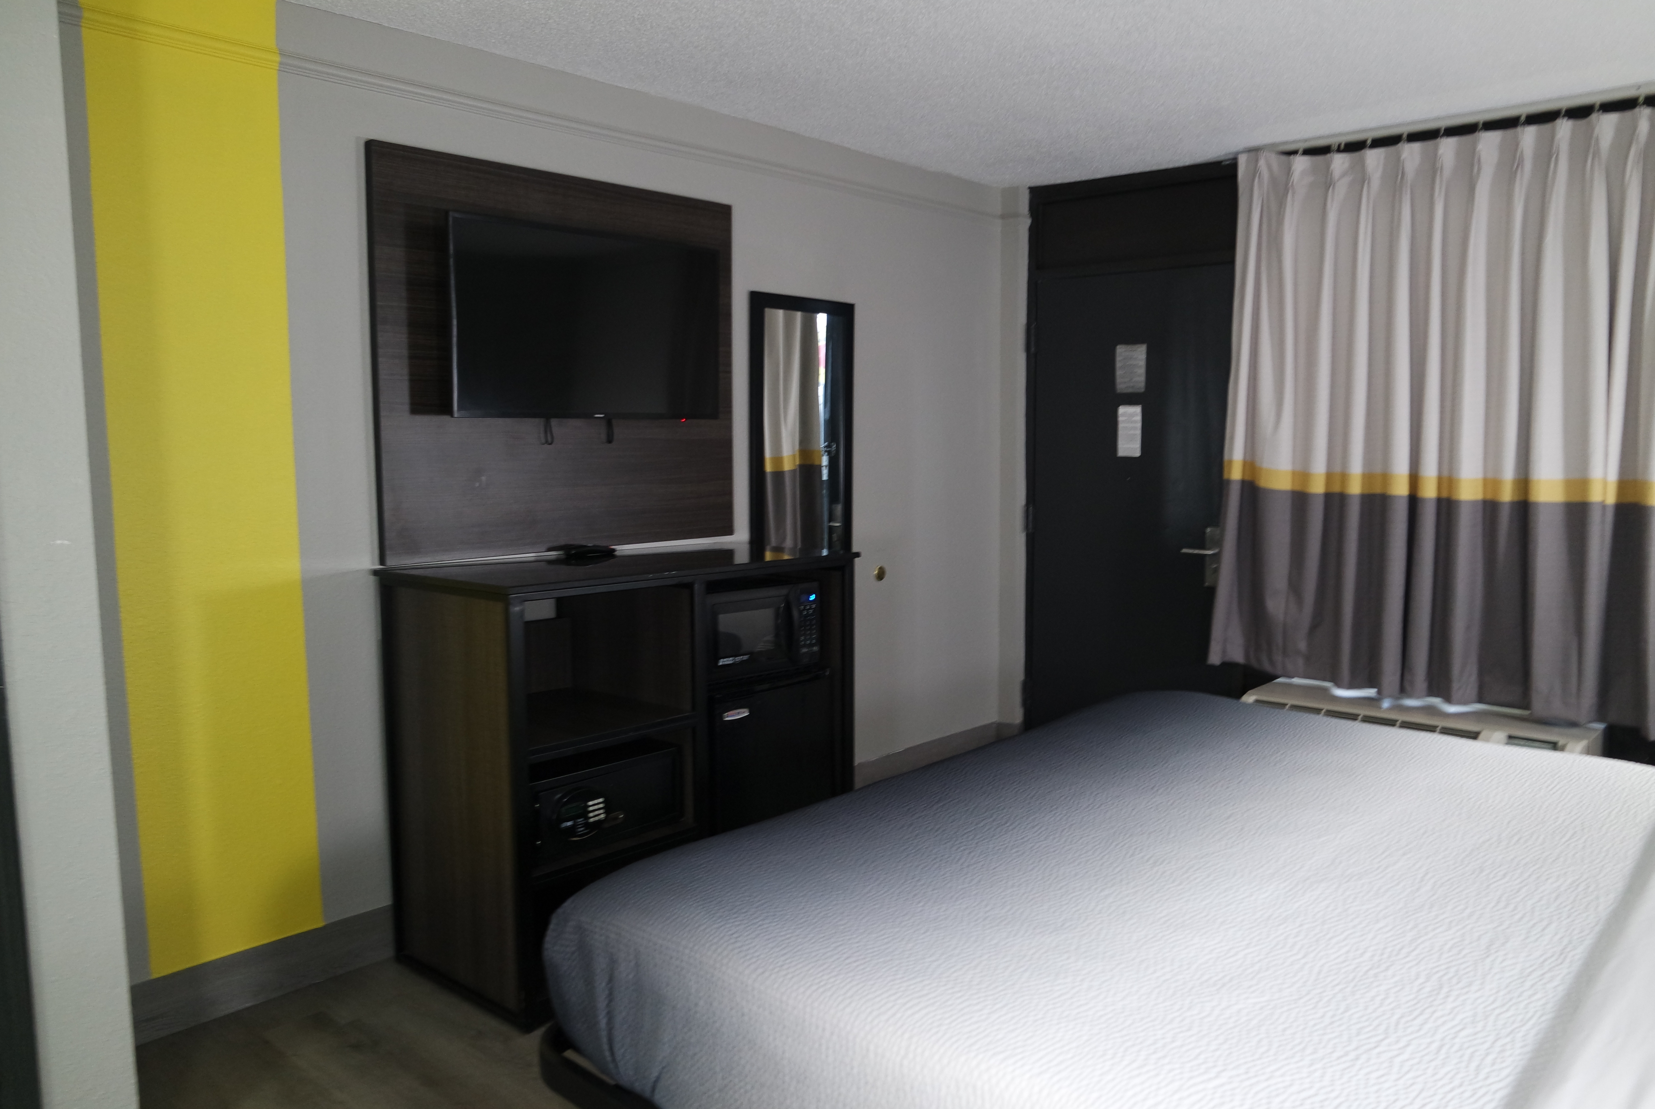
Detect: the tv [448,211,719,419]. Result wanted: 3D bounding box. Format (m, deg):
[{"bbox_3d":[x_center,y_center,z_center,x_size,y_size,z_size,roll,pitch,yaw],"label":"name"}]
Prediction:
[{"bbox_3d":[-0.683,-0.662,3.224,0.906,0.524,0.065,-6,9,-45],"label":"tv"}]

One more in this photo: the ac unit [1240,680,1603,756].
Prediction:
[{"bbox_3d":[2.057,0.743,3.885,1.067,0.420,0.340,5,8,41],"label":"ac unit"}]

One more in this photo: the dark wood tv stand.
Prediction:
[{"bbox_3d":[-0.553,0.547,3.243,0.620,1.060,1.230,5,8,42],"label":"dark wood tv stand"}]

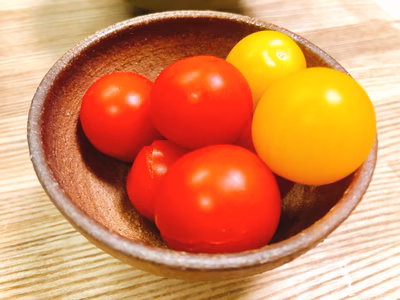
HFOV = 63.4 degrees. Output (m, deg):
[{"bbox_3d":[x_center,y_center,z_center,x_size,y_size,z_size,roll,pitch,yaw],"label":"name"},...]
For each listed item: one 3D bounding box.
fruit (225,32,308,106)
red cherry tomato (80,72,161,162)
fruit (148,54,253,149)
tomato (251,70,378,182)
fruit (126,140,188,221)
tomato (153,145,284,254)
[{"bbox_3d":[0.024,-0.028,0.118,0.029,0.029,0.029,4,52,0],"label":"fruit"},{"bbox_3d":[-0.026,-0.011,0.110,0.028,0.029,0.029,4,52,0],"label":"red cherry tomato"},{"bbox_3d":[0.000,-0.014,0.098,0.030,0.028,0.029,4,52,0],"label":"fruit"},{"bbox_3d":[0.030,-0.006,0.088,0.032,0.031,0.032,4,52,0],"label":"tomato"},{"bbox_3d":[-0.012,0.010,0.103,0.024,0.025,0.024,4,52,0],"label":"fruit"},{"bbox_3d":[0.005,0.013,0.085,0.032,0.029,0.030,1,52,-2],"label":"tomato"}]

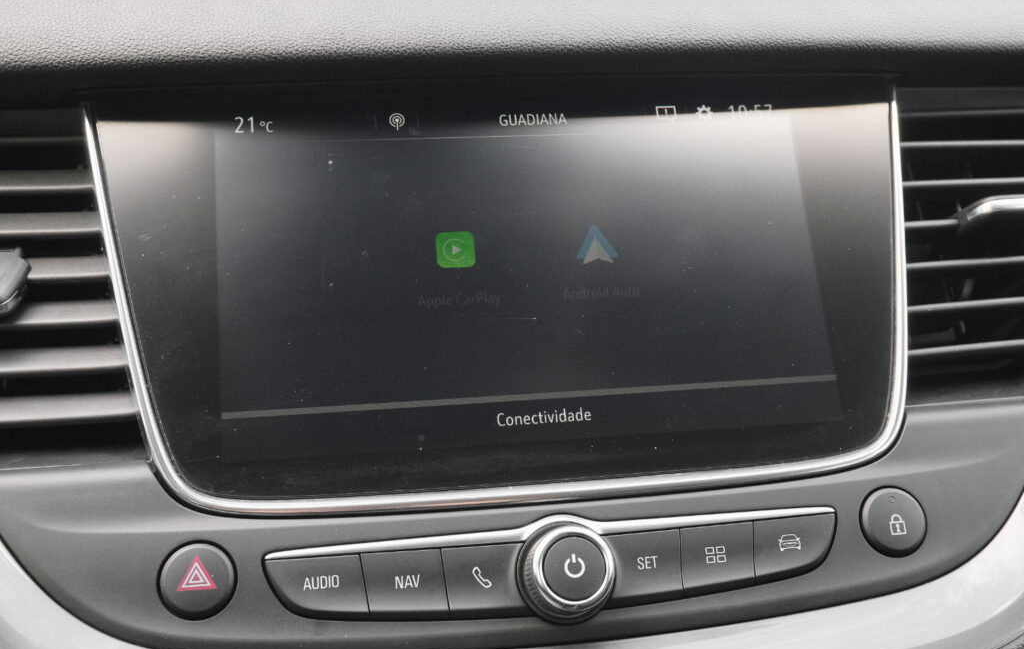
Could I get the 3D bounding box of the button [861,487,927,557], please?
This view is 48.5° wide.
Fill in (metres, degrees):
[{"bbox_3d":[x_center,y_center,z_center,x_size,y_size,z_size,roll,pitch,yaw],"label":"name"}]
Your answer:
[{"bbox_3d":[0.105,0.054,0.314,0.020,0.020,0.006,-3,-26,-9],"label":"button"}]

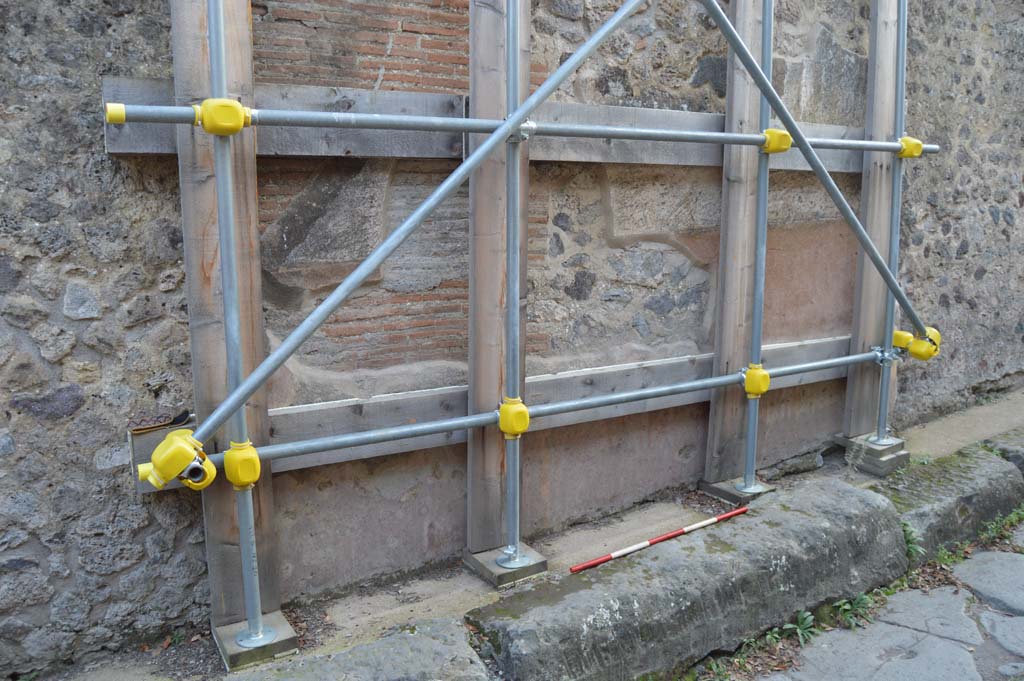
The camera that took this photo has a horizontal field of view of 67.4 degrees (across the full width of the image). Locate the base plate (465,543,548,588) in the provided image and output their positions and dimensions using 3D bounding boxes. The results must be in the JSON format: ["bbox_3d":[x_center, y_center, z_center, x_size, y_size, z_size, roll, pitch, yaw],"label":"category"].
[{"bbox_3d":[-0.026,0.882,3.076,0.235,0.050,0.280,-6,11,-28],"label":"base plate"}]

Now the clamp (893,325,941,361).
[{"bbox_3d":[2.123,0.011,4.013,0.155,0.155,0.190,-6,11,-28],"label":"clamp"}]

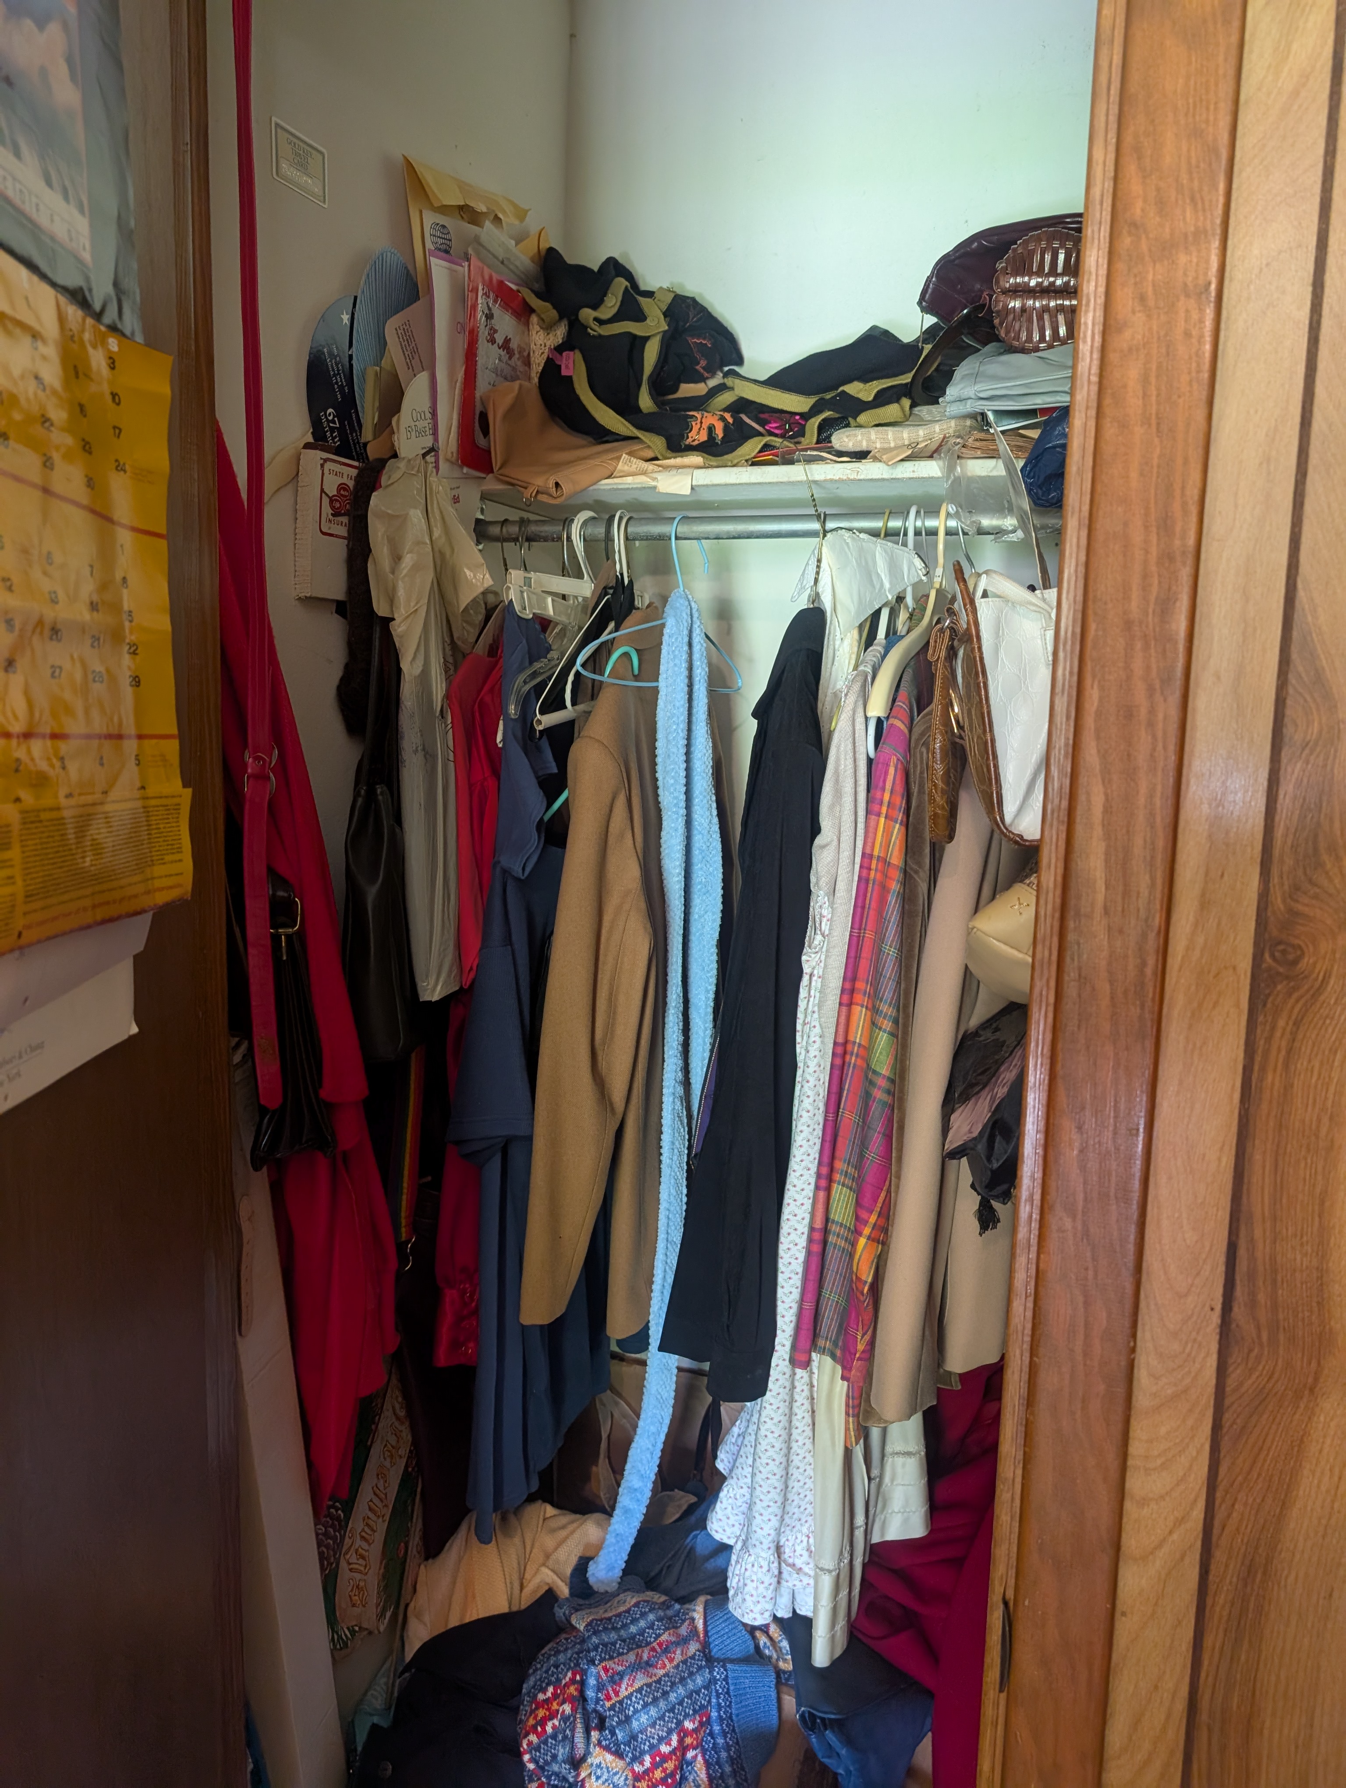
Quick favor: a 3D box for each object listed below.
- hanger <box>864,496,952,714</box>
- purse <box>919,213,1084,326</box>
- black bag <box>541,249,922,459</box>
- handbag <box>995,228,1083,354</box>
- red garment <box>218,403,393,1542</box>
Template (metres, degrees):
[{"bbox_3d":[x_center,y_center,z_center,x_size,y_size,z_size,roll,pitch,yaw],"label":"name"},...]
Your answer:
[{"bbox_3d":[0.299,-0.320,1.413,0.040,0.240,0.440,5,8,24],"label":"hanger"},{"bbox_3d":[0.427,-0.720,1.457,0.320,0.180,0.110,3,8,13],"label":"purse"},{"bbox_3d":[0.068,-0.649,1.488,0.490,0.280,0.250,3,8,13],"label":"black bag"},{"bbox_3d":[0.425,-0.677,1.392,0.175,0.145,0.120,3,8,13],"label":"handbag"},{"bbox_3d":[-0.359,0.074,1.163,0.140,1.030,0.290,4,8,18],"label":"red garment"}]

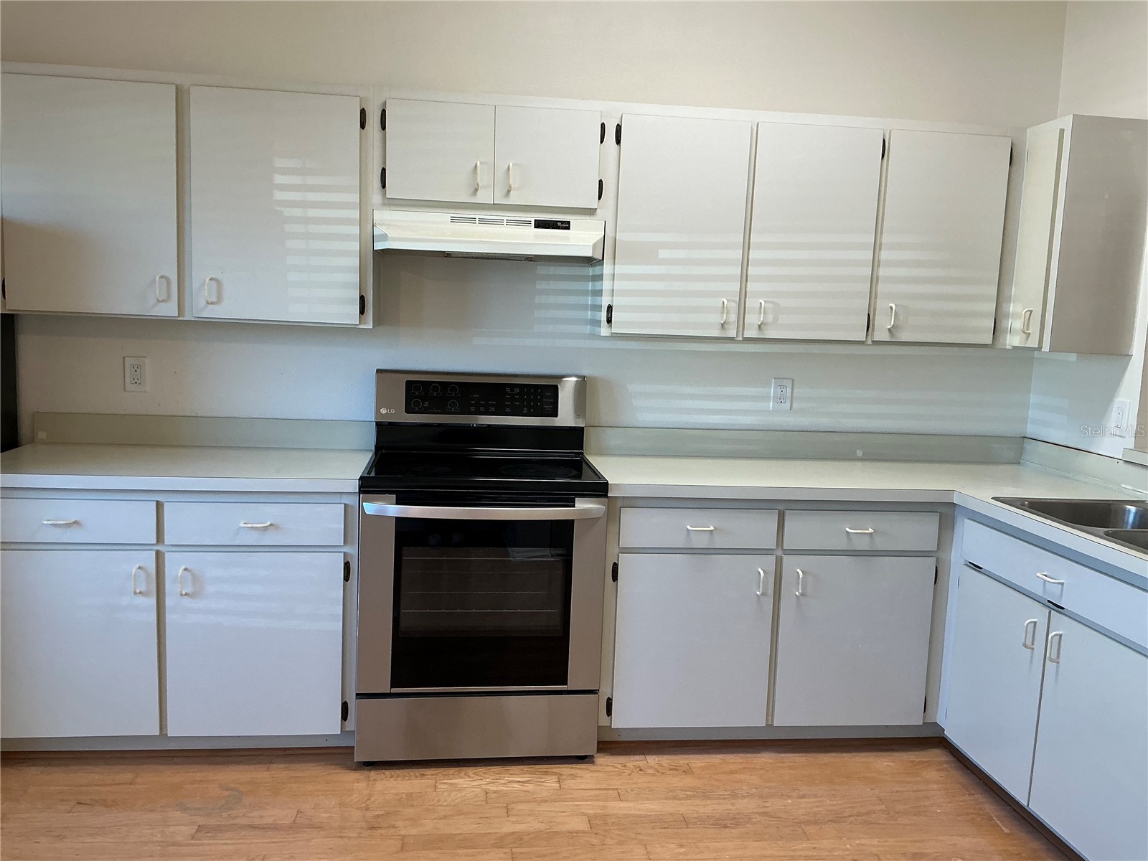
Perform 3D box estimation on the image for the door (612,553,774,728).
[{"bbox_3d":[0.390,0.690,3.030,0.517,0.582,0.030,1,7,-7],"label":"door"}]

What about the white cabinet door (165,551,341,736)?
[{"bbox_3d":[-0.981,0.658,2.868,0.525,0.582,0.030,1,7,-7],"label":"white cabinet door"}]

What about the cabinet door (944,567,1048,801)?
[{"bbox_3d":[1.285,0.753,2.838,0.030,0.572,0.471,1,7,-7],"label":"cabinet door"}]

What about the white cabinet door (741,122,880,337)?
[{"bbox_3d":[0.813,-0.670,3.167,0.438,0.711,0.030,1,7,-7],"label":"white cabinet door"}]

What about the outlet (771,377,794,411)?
[{"bbox_3d":[0.799,-0.137,3.561,0.074,0.119,0.012,1,7,-7],"label":"outlet"}]

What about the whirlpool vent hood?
[{"bbox_3d":[-0.283,-0.652,3.154,0.756,0.133,0.450,1,7,-7],"label":"whirlpool vent hood"}]

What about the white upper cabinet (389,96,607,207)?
[{"bbox_3d":[-0.276,-0.914,3.170,0.701,0.333,0.355,1,7,-7],"label":"white upper cabinet"}]

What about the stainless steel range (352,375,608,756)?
[{"bbox_3d":[-0.313,0.427,3.153,0.757,1.199,0.700,1,7,-7],"label":"stainless steel range"}]

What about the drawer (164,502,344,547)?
[{"bbox_3d":[-0.981,0.257,3.002,0.523,0.129,0.450,1,7,-7],"label":"drawer"}]

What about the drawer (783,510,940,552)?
[{"bbox_3d":[0.912,0.301,3.219,0.523,0.126,0.450,1,7,-7],"label":"drawer"}]

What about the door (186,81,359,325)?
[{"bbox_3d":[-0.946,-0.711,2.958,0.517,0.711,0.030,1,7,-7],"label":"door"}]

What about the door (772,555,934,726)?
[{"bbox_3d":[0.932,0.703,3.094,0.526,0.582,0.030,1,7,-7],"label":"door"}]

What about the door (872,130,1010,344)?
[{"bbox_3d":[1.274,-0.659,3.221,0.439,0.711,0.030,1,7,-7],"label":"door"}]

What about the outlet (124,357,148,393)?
[{"bbox_3d":[-1.553,-0.198,3.290,0.074,0.119,0.012,1,7,-7],"label":"outlet"}]

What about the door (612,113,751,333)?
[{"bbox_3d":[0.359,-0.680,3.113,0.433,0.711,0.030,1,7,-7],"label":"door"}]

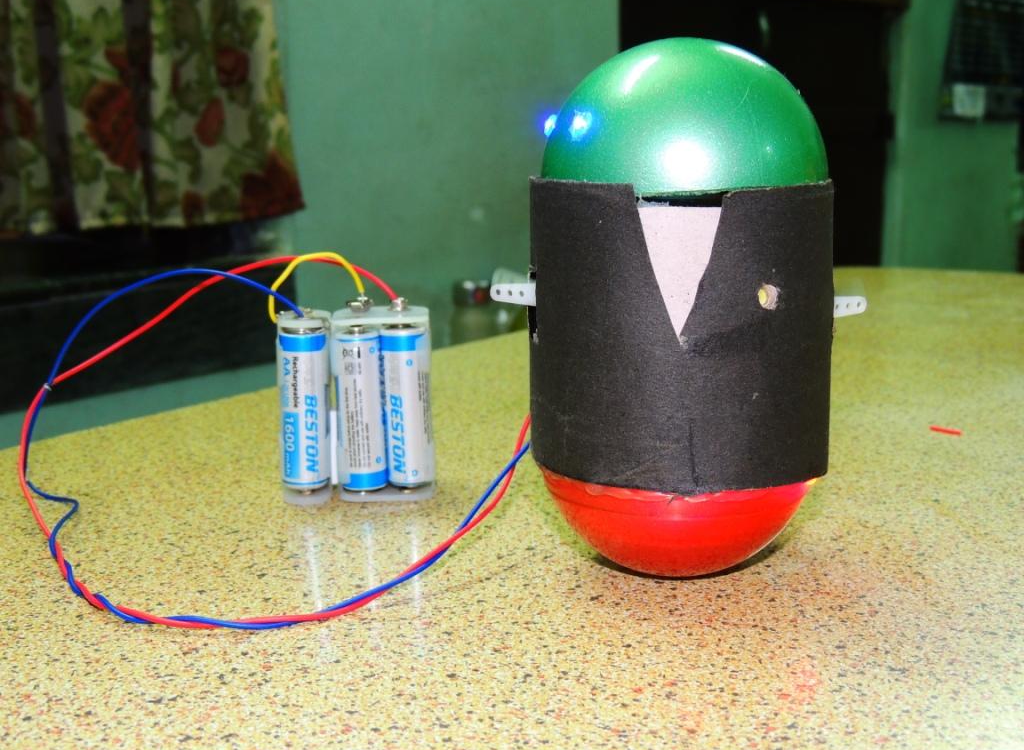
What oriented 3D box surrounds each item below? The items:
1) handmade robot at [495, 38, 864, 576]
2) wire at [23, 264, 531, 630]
[{"bbox_3d":[0.043,-0.016,0.324,0.095,0.136,0.077,0,10,5],"label":"handmade robot"},{"bbox_3d":[-0.062,0.010,0.353,0.142,0.079,0.118,-1,10,0],"label":"wire"}]

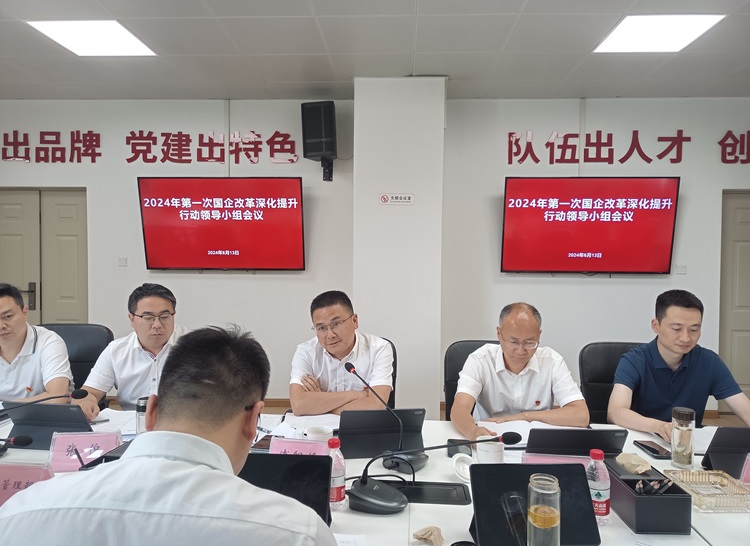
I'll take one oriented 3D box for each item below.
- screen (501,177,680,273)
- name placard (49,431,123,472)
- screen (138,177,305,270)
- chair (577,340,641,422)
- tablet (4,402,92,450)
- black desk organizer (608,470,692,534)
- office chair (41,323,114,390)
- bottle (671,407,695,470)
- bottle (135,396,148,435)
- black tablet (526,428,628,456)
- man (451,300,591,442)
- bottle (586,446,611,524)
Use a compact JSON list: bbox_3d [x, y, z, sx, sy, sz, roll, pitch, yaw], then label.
[{"bbox_3d":[1.854,-0.412,4.907,1.450,0.835,0.070,1,10,4],"label":"screen"},{"bbox_3d":[-0.873,0.535,1.711,0.200,0.102,0.075,0,1,-9],"label":"name placard"},{"bbox_3d":[-1.350,-0.437,5.046,1.450,0.835,0.070,0,14,2],"label":"screen"},{"bbox_3d":[1.218,0.834,2.449,0.620,0.990,0.640,0,1,3],"label":"chair"},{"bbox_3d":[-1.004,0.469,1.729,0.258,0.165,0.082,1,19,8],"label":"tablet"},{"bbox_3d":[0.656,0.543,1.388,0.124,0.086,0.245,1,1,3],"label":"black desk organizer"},{"bbox_3d":[-1.695,0.789,2.818,0.620,1.017,0.640,0,1,3],"label":"office chair"},{"bbox_3d":[0.984,0.520,1.780,0.066,0.185,0.066,1,1,3],"label":"bottle"},{"bbox_3d":[-0.700,0.487,1.732,0.070,0.200,0.070,0,1,3],"label":"bottle"},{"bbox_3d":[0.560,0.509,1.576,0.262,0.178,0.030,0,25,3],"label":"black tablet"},{"bbox_3d":[0.561,0.722,2.265,0.550,1.212,0.660,0,1,1],"label":"man"},{"bbox_3d":[0.558,0.530,1.409,0.062,0.176,0.062,1,1,3],"label":"bottle"}]

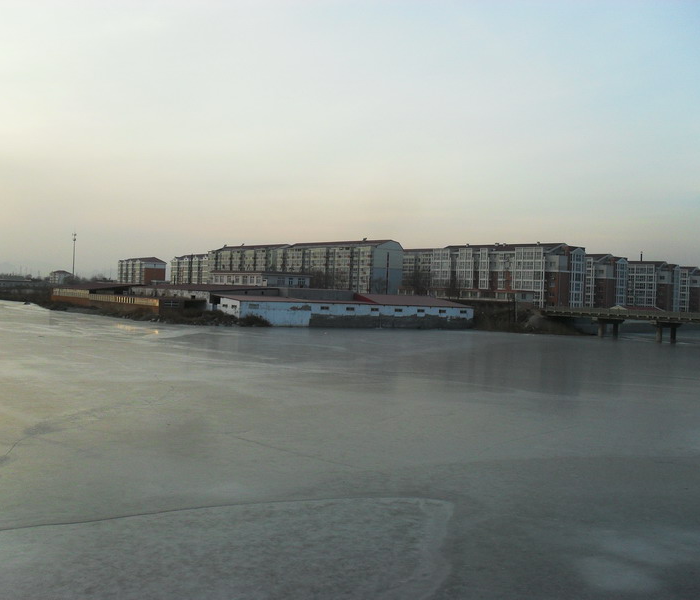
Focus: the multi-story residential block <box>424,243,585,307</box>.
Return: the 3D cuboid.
[{"bbox_3d":[47.550,-7.400,257.320,18.000,20.100,51.000,2,1,-38],"label":"multi-story residential block"}]

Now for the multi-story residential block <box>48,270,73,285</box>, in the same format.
[{"bbox_3d":[-274.790,-20.720,771.470,14.000,13.600,27.000,2,1,-38],"label":"multi-story residential block"}]

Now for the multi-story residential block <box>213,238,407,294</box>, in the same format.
[{"bbox_3d":[-22.200,-11.560,325.890,14.400,21.700,115.000,2,1,-38],"label":"multi-story residential block"}]

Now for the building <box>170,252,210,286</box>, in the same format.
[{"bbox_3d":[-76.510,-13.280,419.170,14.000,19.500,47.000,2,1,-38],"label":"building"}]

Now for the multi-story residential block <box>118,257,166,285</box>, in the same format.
[{"bbox_3d":[-134.910,-16.910,525.640,14.000,20.600,43.000,2,1,-38],"label":"multi-story residential block"}]

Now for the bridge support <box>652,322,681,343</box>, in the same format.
[{"bbox_3d":[60.680,6.160,155.440,9.450,4.300,1.100,2,1,-38],"label":"bridge support"}]

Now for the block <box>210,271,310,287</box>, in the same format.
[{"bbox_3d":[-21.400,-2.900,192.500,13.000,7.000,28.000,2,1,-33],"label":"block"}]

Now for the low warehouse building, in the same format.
[{"bbox_3d":[0.390,2.340,169.980,56.700,6.930,10.500,2,0,-33],"label":"low warehouse building"}]

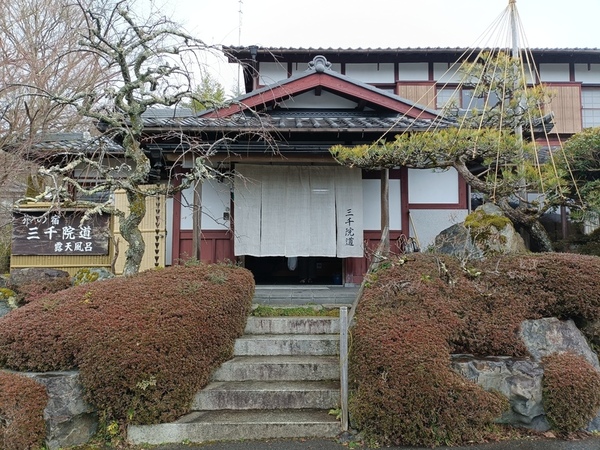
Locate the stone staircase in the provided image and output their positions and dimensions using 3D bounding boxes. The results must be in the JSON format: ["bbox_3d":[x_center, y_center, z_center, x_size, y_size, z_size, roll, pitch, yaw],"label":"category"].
[{"bbox_3d":[-0.485,1.373,4.191,1.790,0.775,1.410,0,-3,0],"label":"stone staircase"}]

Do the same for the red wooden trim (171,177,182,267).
[{"bbox_3d":[-2.160,-0.003,7.679,0.150,1.813,0.130,0,-3,0],"label":"red wooden trim"}]

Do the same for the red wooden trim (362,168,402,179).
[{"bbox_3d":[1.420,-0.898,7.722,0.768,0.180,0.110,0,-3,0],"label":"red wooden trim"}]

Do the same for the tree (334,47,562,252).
[{"bbox_3d":[1.934,-0.909,5.864,3.030,2.982,2.100,0,-3,0],"label":"tree"}]

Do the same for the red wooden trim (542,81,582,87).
[{"bbox_3d":[7.024,-3.771,11.654,1.065,0.150,0.120,0,-3,0],"label":"red wooden trim"}]

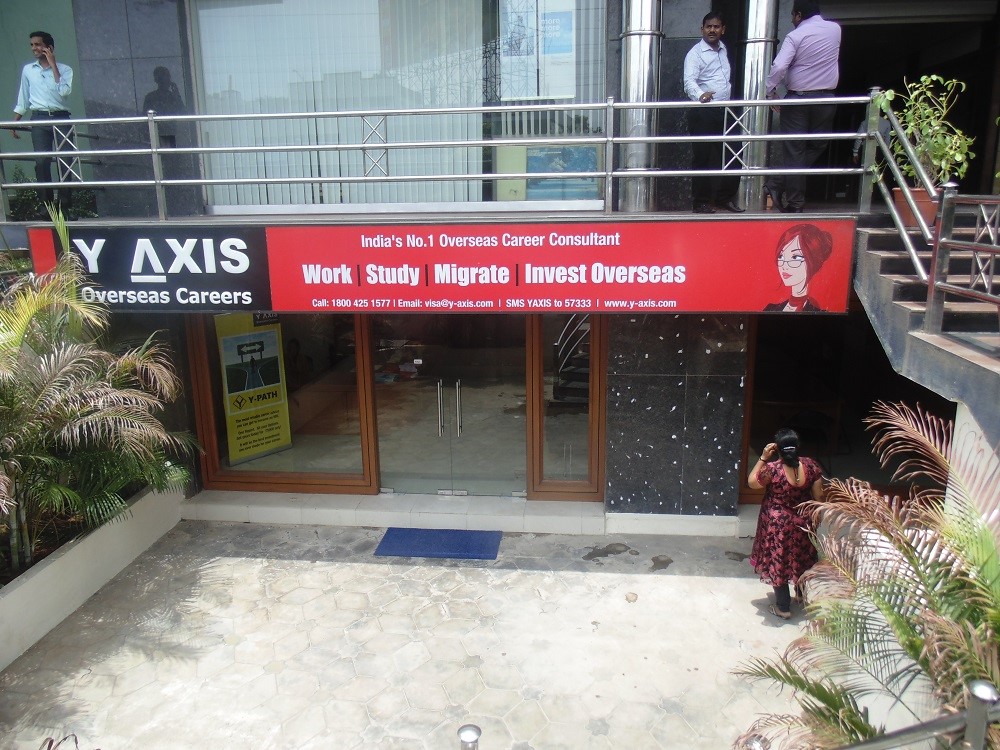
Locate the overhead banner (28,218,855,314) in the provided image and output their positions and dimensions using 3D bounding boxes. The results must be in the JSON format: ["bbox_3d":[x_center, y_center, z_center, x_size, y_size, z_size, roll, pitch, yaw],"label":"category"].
[{"bbox_3d":[-0.720,-0.956,6.464,7.391,0.806,0.150,1,12,6],"label":"overhead banner"}]

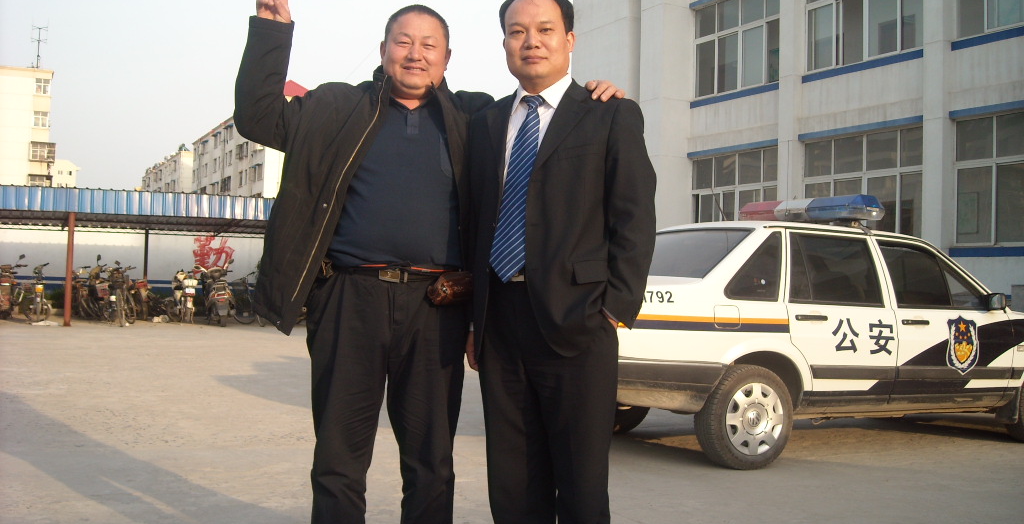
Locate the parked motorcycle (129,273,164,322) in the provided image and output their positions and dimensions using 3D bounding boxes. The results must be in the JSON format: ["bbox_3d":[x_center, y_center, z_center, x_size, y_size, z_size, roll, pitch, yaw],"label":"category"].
[{"bbox_3d":[-7.250,0.620,20.400,0.680,1.020,1.850,2,-1,-20],"label":"parked motorcycle"}]

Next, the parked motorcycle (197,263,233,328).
[{"bbox_3d":[-5.520,0.567,19.300,0.730,1.190,1.850,2,-1,-17],"label":"parked motorcycle"}]

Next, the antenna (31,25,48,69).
[{"bbox_3d":[-40.200,-18.400,88.000,1.500,3.900,1.400,2,-1,-25],"label":"antenna"}]

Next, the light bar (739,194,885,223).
[{"bbox_3d":[1.985,-0.350,6.980,0.290,0.150,1.150,2,-1,-25],"label":"light bar"}]

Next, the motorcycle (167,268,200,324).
[{"bbox_3d":[-6.260,0.635,19.750,0.680,1.040,1.850,2,-1,-21],"label":"motorcycle"}]

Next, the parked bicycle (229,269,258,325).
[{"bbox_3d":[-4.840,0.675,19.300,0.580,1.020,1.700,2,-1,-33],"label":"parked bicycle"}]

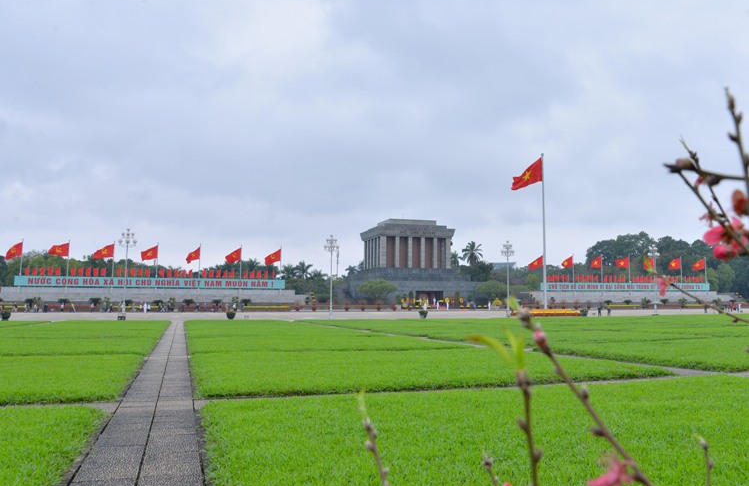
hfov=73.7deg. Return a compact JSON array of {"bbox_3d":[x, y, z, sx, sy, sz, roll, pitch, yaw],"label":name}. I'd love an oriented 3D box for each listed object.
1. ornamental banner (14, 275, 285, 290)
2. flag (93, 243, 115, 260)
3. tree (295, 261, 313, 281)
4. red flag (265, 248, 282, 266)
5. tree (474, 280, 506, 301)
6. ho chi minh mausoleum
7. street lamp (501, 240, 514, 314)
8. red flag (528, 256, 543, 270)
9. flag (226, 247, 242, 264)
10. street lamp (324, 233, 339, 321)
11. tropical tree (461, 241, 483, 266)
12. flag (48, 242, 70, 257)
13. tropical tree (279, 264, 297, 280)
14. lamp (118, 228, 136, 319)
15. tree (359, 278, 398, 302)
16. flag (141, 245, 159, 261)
[{"bbox_3d":[-42.202,7.819,97.367,48.900,1.900,0.300,2,-7,-14],"label":"ornamental banner"},{"bbox_3d":[-51.444,1.656,95.101,3.800,2.900,0.700,2,-7,-14],"label":"flag"},{"bbox_3d":[-20.205,12.164,141.163,5.300,13.740,5.300,2,-7,-15],"label":"tree"},{"bbox_3d":[-20.755,2.980,102.647,3.300,3.200,0.700,2,-7,-14],"label":"red flag"},{"bbox_3d":[25.585,10.843,110.000,7.267,5.325,7.267,2,-7,-14],"label":"tree"},{"bbox_3d":[8.390,5.502,126.833,36.000,21.600,28.500,2,-7,-17],"label":"ho chi minh mausoleum"},{"bbox_3d":[17.664,4.758,66.180,1.700,10.180,1.700,2,-7,-14],"label":"street lamp"},{"bbox_3d":[37.179,4.613,115.000,3.207,3.346,0.800,2,-7,-13],"label":"red flag"},{"bbox_3d":[-27.923,2.549,99.500,3.031,3.166,0.800,2,-7,-13],"label":"flag"},{"bbox_3d":[-5.607,4.509,65.500,1.950,10.761,1.950,2,-7,-14],"label":"street lamp"},{"bbox_3d":[28.648,9.802,148.752,6.300,20.480,6.300,2,-7,-15],"label":"tropical tree"},{"bbox_3d":[-58.045,1.298,92.000,3.101,2.626,0.800,2,-7,-13],"label":"flag"},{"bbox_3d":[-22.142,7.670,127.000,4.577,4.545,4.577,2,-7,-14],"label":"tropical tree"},{"bbox_3d":[-29.568,3.708,60.000,2.100,10.691,2.100,2,-7,-14],"label":"lamp"},{"bbox_3d":[0.634,10.273,104.000,8.120,4.982,8.120,0,-7,0],"label":"tree"},{"bbox_3d":[-43.635,2.000,97.000,3.300,2.950,0.700,2,-7,-14],"label":"flag"}]

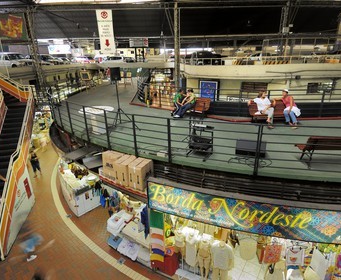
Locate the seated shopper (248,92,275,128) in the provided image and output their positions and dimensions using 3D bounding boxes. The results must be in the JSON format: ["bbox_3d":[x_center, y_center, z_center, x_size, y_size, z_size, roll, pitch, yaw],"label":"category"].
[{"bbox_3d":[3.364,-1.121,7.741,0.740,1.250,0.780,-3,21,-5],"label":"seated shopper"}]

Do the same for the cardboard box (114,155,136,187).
[{"bbox_3d":[-1.156,0.785,5.529,0.350,0.605,0.516,6,22,18],"label":"cardboard box"}]

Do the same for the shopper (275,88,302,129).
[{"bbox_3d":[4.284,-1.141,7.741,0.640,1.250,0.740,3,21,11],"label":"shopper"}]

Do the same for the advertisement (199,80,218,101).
[{"bbox_3d":[2.109,-2.634,11.524,0.980,1.159,0.080,7,22,21],"label":"advertisement"}]

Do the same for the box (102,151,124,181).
[{"bbox_3d":[-1.573,0.664,5.877,0.516,0.605,0.350,8,22,23],"label":"box"}]

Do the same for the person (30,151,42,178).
[{"bbox_3d":[-6.636,1.076,10.564,0.500,1.660,0.400,-5,21,-11],"label":"person"}]

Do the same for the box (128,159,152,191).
[{"bbox_3d":[-0.752,0.849,5.336,0.350,0.605,0.516,8,22,22],"label":"box"}]

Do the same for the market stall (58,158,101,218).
[{"bbox_3d":[-3.882,1.869,8.940,1.020,1.200,2.500,-17,25,-35],"label":"market stall"}]

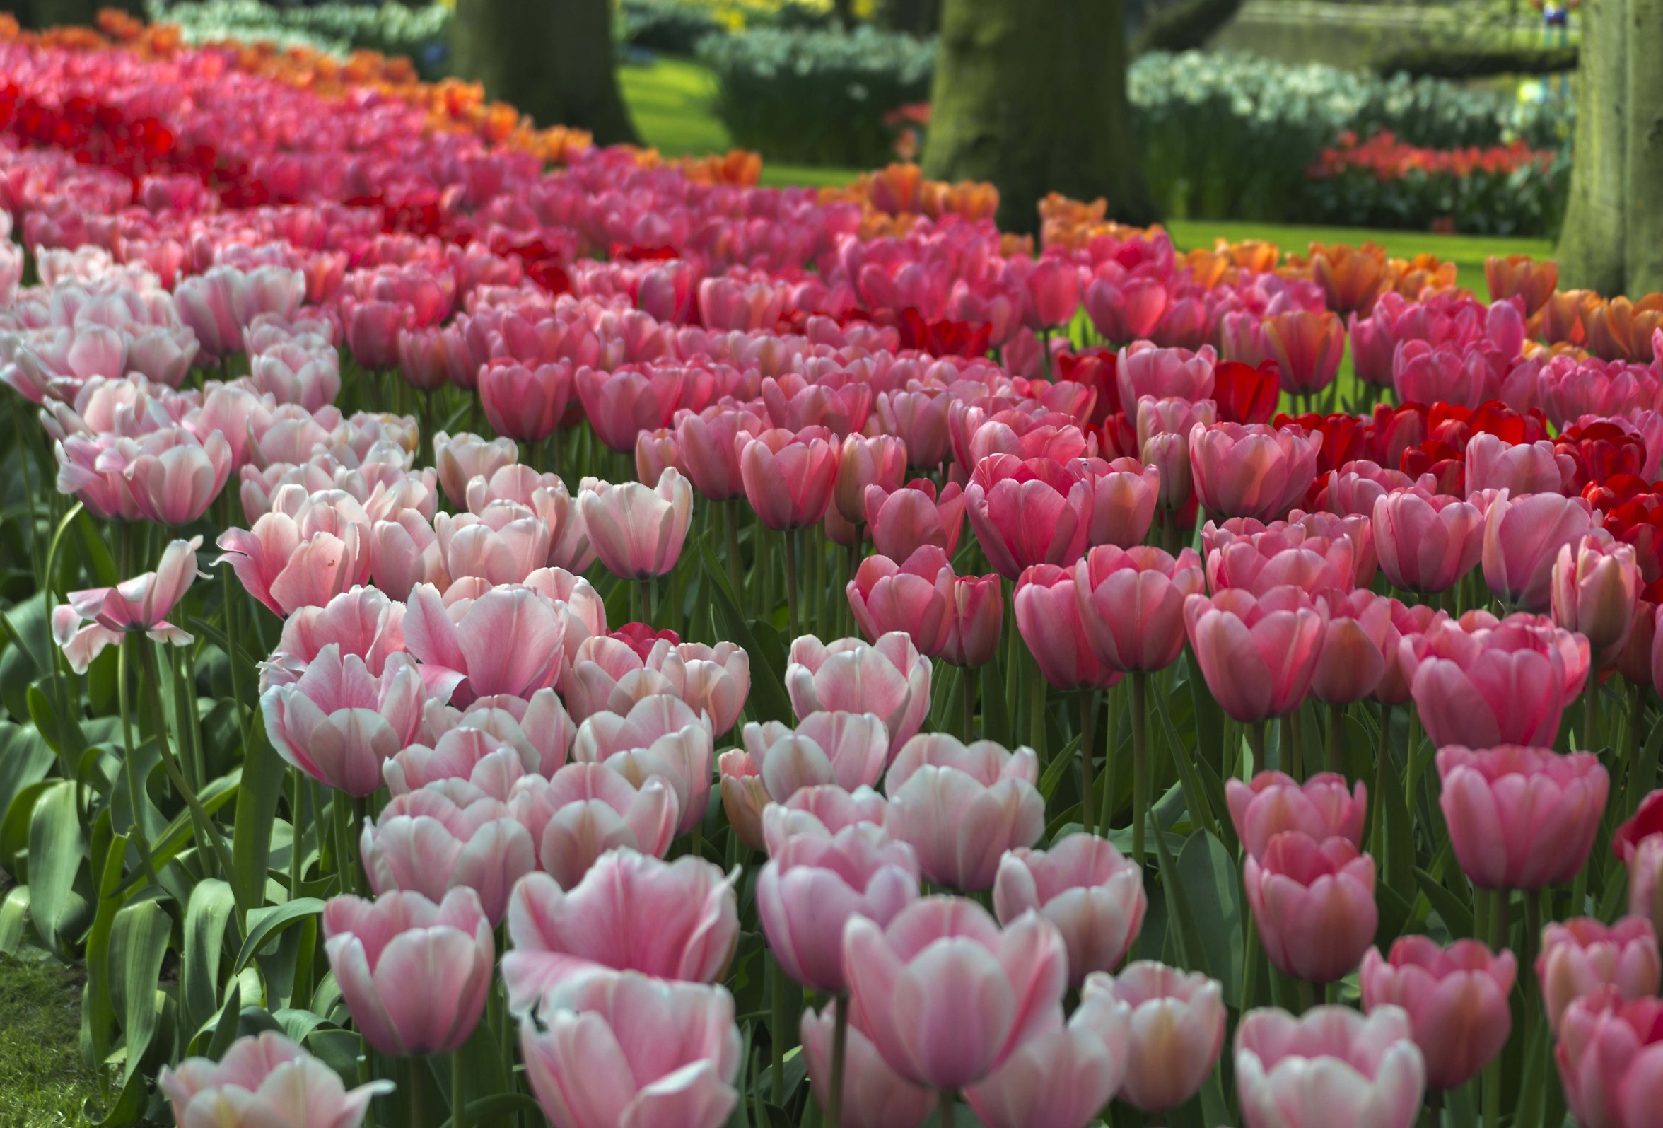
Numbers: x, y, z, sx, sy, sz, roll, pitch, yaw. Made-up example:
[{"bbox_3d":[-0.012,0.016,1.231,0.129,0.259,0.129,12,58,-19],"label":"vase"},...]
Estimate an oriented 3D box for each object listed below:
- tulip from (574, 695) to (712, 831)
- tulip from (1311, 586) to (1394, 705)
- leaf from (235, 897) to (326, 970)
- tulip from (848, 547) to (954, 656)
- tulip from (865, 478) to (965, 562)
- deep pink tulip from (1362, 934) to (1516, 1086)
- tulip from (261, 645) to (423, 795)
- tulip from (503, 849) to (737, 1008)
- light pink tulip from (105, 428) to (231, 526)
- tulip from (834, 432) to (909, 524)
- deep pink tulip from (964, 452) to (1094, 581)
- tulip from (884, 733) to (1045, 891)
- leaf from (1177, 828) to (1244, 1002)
[{"bbox_3d":[-0.108,0.117,2.200,0.081,0.076,0.080,0,11,0],"label":"tulip"},{"bbox_3d":[0.357,0.057,2.650,0.060,0.075,0.060,0,11,0],"label":"tulip"},{"bbox_3d":[-0.271,0.183,1.900,0.050,0.038,0.032,0,10,0],"label":"leaf"},{"bbox_3d":[0.043,0.023,2.360,0.065,0.063,0.063,0,11,0],"label":"tulip"},{"bbox_3d":[0.060,-0.027,2.800,0.072,0.067,0.072,0,10,0],"label":"tulip"},{"bbox_3d":[0.286,0.214,1.820,0.075,0.067,0.075,0,11,0],"label":"deep pink tulip"},{"bbox_3d":[-0.252,0.081,1.990,0.083,0.070,0.077,-3,11,1],"label":"tulip"},{"bbox_3d":[-0.095,0.172,1.750,0.104,0.075,0.098,0,11,0],"label":"tulip"},{"bbox_3d":[-0.488,-0.065,2.860,0.087,0.066,0.082,0,10,0],"label":"light pink tulip"},{"bbox_3d":[0.032,-0.065,3.050,0.058,0.068,0.058,0,11,0],"label":"tulip"},{"bbox_3d":[0.122,-0.029,2.420,0.081,0.072,0.079,0,10,0],"label":"deep pink tulip"},{"bbox_3d":[0.064,0.119,1.850,0.075,0.068,0.075,0,10,0],"label":"tulip"},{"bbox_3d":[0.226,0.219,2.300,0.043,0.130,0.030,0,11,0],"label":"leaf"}]

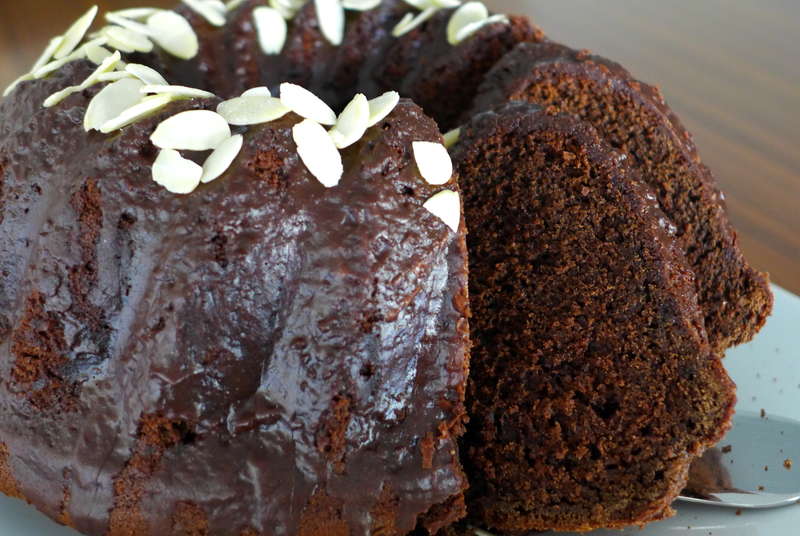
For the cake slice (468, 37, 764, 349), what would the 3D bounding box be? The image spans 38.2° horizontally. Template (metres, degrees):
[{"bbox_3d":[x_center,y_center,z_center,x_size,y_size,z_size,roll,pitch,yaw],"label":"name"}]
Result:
[{"bbox_3d":[0.056,-0.014,0.318,0.087,0.095,0.040,-6,23,-15],"label":"cake slice"}]

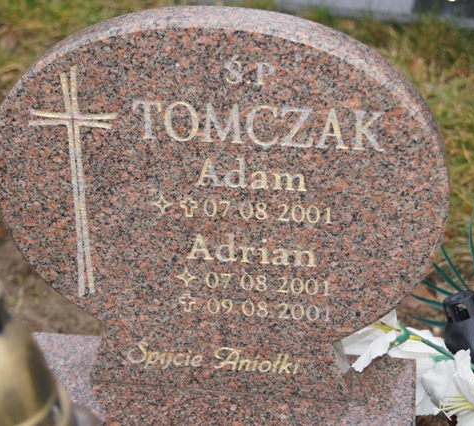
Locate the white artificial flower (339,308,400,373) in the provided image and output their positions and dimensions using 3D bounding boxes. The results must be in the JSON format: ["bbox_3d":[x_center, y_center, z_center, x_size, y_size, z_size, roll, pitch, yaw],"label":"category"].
[{"bbox_3d":[0.173,0.170,1.590,0.100,0.090,0.090,0,30,0],"label":"white artificial flower"}]

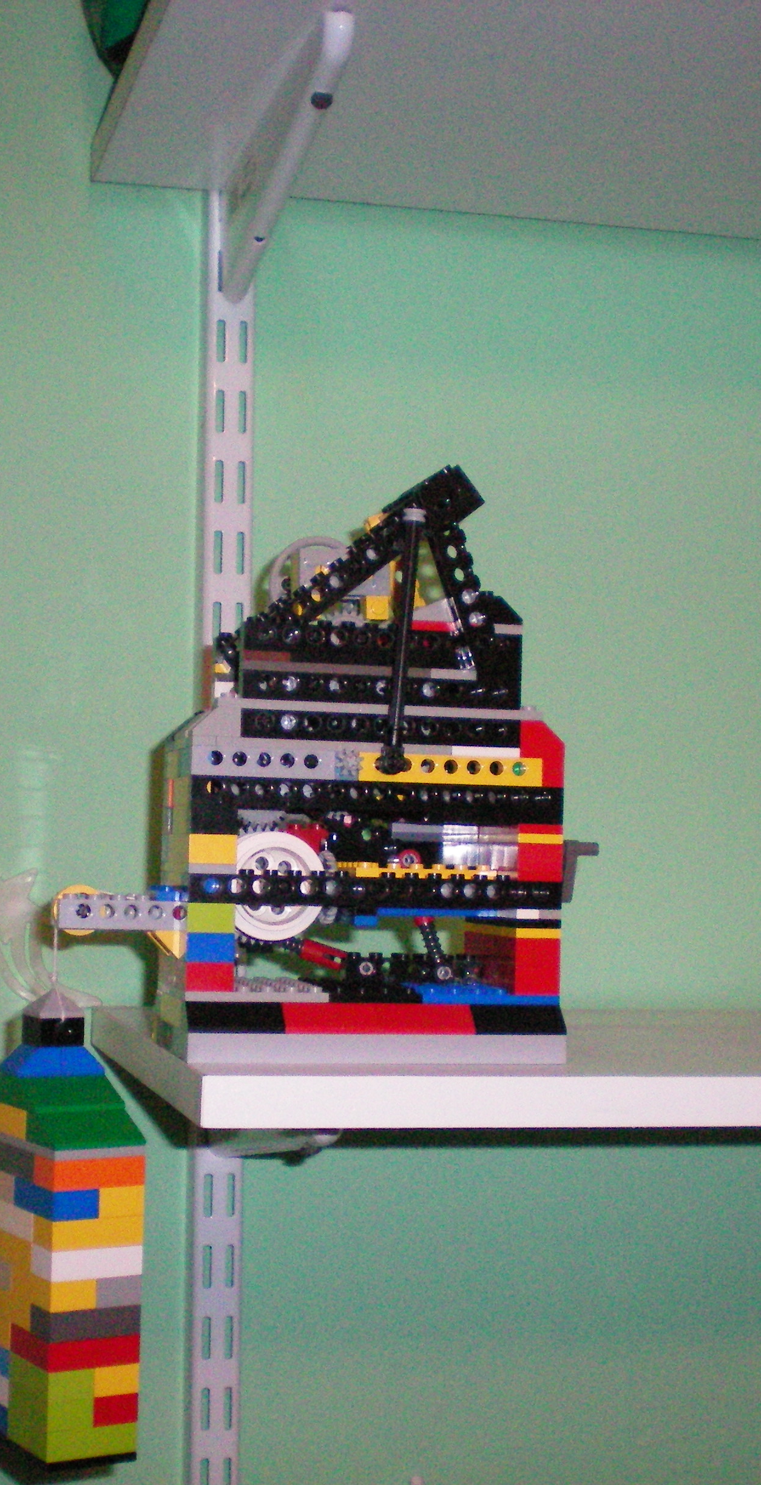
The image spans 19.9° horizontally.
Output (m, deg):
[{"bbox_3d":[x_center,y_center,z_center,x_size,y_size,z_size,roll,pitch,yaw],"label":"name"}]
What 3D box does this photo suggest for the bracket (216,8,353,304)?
[{"bbox_3d":[-0.040,-0.227,0.870,0.011,0.054,0.222,2,-3,-13],"label":"bracket"}]

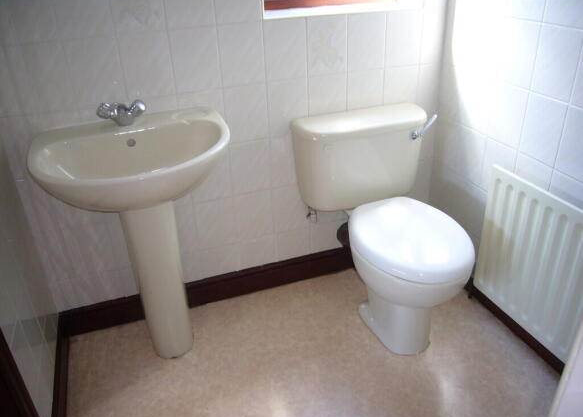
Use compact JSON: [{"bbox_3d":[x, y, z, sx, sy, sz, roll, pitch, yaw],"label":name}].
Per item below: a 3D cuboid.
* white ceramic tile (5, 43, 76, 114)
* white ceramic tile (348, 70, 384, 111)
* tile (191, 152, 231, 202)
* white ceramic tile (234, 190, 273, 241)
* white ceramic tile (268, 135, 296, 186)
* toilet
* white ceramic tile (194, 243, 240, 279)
[{"bbox_3d":[-0.718,-0.378,1.365,0.150,0.201,0.010,-12,30,-16],"label":"white ceramic tile"},{"bbox_3d":[0.276,-0.418,1.783,0.150,0.201,0.010,-12,30,-16],"label":"white ceramic tile"},{"bbox_3d":[-0.289,-0.123,1.716,0.150,0.201,0.010,-12,30,-16],"label":"tile"},{"bbox_3d":[-0.139,0.027,1.821,0.150,0.201,0.010,-12,30,-16],"label":"white ceramic tile"},{"bbox_3d":[-0.005,-0.178,1.766,0.150,0.201,0.010,-12,30,-16],"label":"white ceramic tile"},{"bbox_3d":[0.356,0.095,1.644,0.500,0.720,0.690,-12,30,-17],"label":"toilet"},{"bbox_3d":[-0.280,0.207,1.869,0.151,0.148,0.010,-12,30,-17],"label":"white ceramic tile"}]

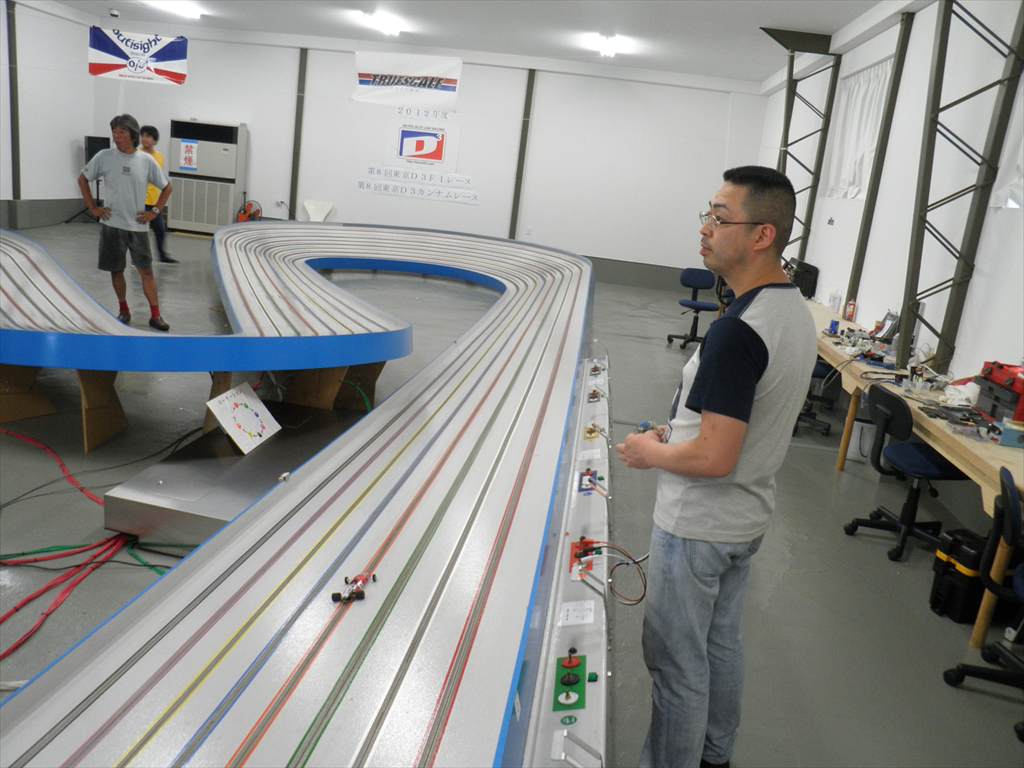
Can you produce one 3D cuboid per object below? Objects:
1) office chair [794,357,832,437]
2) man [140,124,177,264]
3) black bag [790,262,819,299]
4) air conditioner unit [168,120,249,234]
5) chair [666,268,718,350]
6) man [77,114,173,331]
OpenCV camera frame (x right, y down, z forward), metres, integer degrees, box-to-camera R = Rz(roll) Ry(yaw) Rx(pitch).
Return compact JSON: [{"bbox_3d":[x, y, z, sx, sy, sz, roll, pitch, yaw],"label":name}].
[{"bbox_3d":[2.278,-0.049,6.128,0.570,0.830,0.570,8,14,5],"label":"office chair"},{"bbox_3d":[-4.556,-2.400,10.515,0.490,1.690,0.400,-3,17,-35],"label":"man"},{"bbox_3d":[3.115,-1.127,8.979,0.320,0.320,0.300,12,15,20],"label":"black bag"},{"bbox_3d":[-5.251,-3.530,14.337,1.180,1.865,0.420,8,14,5],"label":"air conditioner unit"},{"bbox_3d":[2.047,-0.821,9.077,0.570,0.840,0.570,5,14,-8],"label":"chair"},{"bbox_3d":[-3.184,-1.352,6.918,0.700,1.720,0.400,1,15,-23],"label":"man"}]

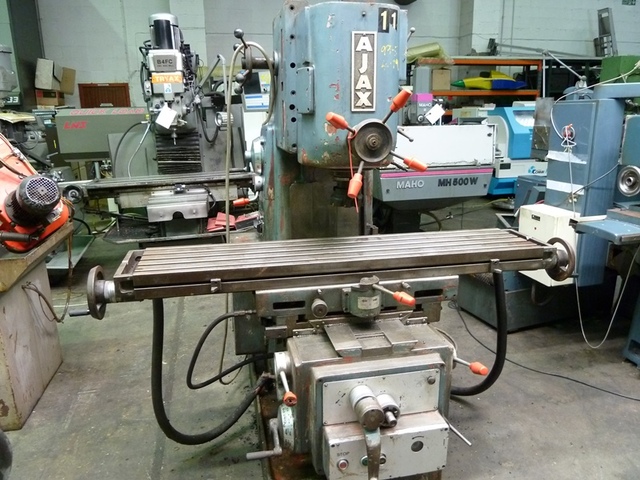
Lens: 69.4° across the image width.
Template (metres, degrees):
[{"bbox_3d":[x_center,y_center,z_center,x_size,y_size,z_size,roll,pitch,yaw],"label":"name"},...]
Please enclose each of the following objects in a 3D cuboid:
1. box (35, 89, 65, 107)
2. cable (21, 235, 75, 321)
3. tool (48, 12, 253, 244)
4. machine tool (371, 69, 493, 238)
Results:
[{"bbox_3d":[-3.916,-2.056,6.691,0.310,0.240,0.290,-4,15,-12],"label":"box"},{"bbox_3d":[-1.550,0.213,2.629,0.120,0.430,0.520,-4,15,-13],"label":"cable"},{"bbox_3d":[-1.528,-0.872,4.521,1.620,2.300,1.400,-7,15,-23],"label":"tool"},{"bbox_3d":[1.151,-1.065,5.716,1.320,2.040,1.400,-5,15,-15],"label":"machine tool"}]

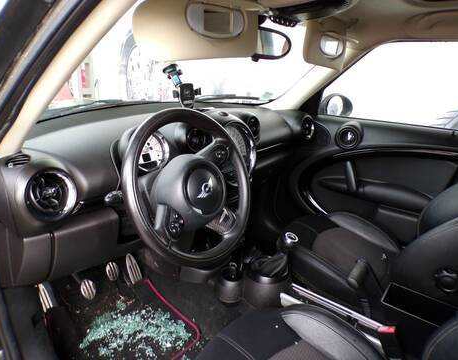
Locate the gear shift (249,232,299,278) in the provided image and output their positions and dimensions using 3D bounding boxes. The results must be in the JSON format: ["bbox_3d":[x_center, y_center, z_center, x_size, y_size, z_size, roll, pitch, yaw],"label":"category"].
[{"bbox_3d":[0.168,0.249,1.175,0.160,0.168,0.120,17,26,40],"label":"gear shift"}]

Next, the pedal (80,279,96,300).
[{"bbox_3d":[-0.527,0.412,1.250,0.054,0.077,0.020,-20,0,-44],"label":"pedal"}]

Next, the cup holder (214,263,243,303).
[{"bbox_3d":[0.005,0.398,1.275,0.090,0.100,0.090,17,26,40],"label":"cup holder"}]

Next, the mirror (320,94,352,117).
[{"bbox_3d":[0.587,-0.397,1.830,0.200,0.152,0.105,-13,23,-33],"label":"mirror"}]

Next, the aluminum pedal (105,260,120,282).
[{"bbox_3d":[-0.466,0.366,1.330,0.053,0.078,0.020,-20,0,-44],"label":"aluminum pedal"}]

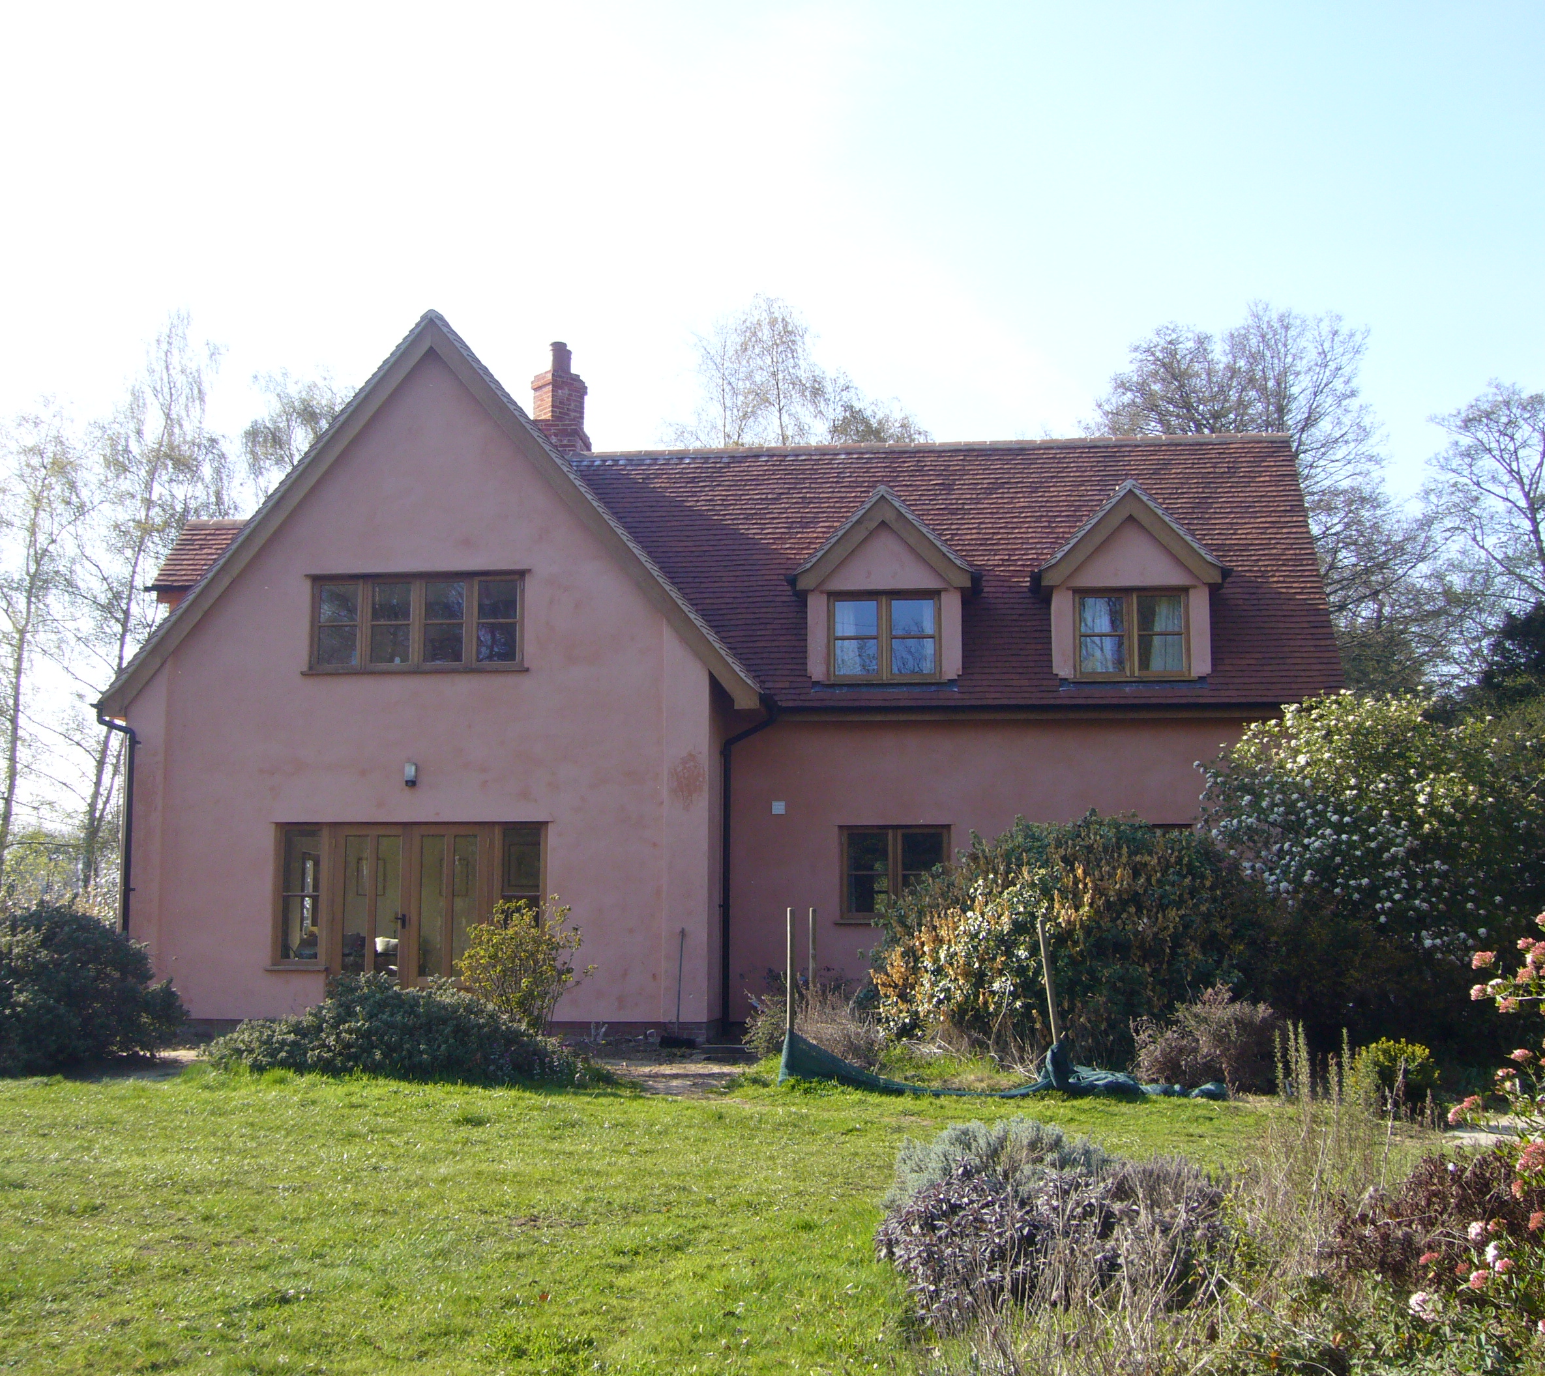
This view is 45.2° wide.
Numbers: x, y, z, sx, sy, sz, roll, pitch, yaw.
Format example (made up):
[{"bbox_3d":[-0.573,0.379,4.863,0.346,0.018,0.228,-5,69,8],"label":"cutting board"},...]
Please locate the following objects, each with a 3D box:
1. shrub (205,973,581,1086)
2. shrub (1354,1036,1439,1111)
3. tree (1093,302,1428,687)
[{"bbox_3d":[-3.368,2.933,16.400,3.166,0.801,1.700,-1,-6,6],"label":"shrub"},{"bbox_3d":[4.413,2.713,13.100,0.597,0.509,0.567,-1,-6,6],"label":"shrub"},{"bbox_3d":[9.126,-0.985,34.000,6.147,12.565,6.147,-1,-6,6],"label":"tree"}]

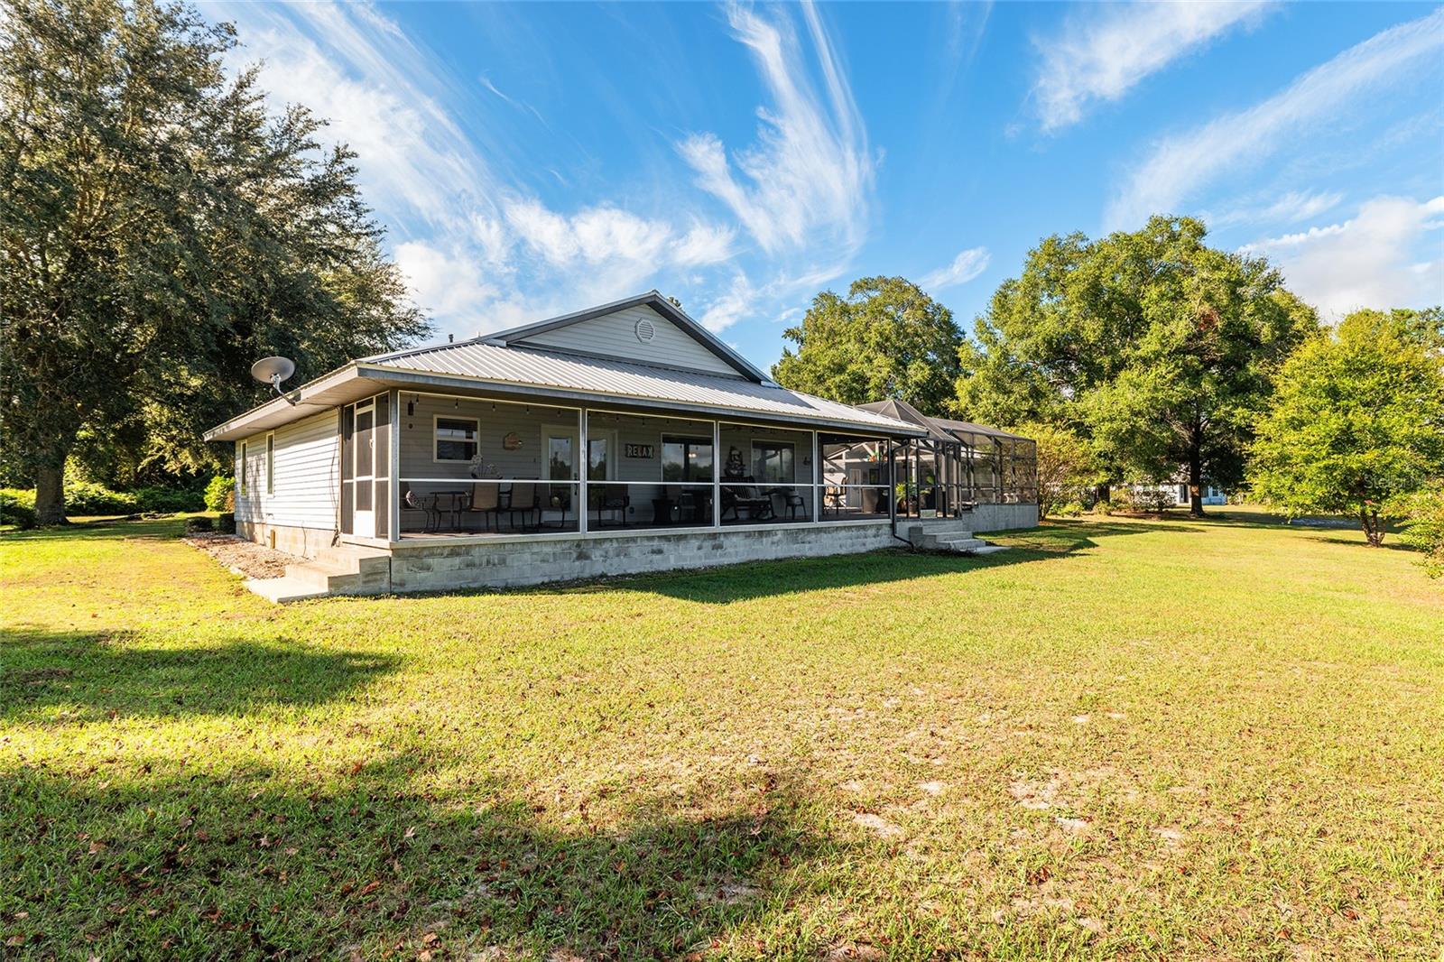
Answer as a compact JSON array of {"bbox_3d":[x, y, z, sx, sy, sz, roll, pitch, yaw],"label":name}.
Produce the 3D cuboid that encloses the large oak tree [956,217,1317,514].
[{"bbox_3d":[26.083,-7.219,43.000,20.300,18.900,19.000,-1,-2,31],"label":"large oak tree"}]

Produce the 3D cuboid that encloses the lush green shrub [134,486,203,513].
[{"bbox_3d":[-30.099,1.010,37.000,3.300,1.420,2.600,1,-2,-39],"label":"lush green shrub"}]

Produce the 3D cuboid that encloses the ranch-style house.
[{"bbox_3d":[-0.450,-1.215,23.343,26.159,6.464,14.291,1,-2,-44],"label":"ranch-style house"}]

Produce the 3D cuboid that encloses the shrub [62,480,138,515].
[{"bbox_3d":[-31.034,0.830,34.000,3.100,1.780,2.600,1,-2,-42],"label":"shrub"}]

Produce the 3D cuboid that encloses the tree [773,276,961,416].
[{"bbox_3d":[10.799,-6.264,50.000,15.500,17.575,15.500,-1,-1,13],"label":"tree"}]

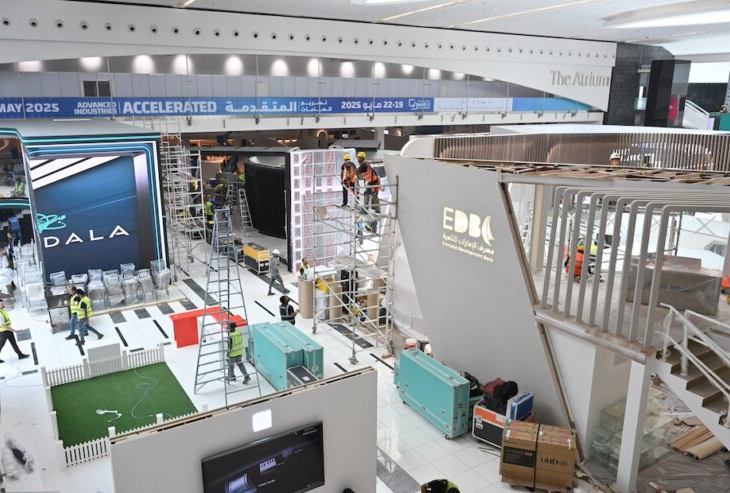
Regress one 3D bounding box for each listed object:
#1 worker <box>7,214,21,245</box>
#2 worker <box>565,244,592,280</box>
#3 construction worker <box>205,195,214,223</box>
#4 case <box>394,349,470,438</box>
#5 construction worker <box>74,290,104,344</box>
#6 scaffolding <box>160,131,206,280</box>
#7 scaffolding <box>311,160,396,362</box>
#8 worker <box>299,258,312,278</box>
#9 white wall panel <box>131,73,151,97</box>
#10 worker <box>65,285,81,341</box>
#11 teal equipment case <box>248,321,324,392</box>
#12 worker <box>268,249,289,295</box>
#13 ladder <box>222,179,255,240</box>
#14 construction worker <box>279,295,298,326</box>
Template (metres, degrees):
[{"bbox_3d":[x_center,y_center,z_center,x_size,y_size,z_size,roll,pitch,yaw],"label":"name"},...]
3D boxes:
[{"bbox_3d":[-16.732,-0.788,28.275,0.550,1.730,0.400,-9,17,-31],"label":"worker"},{"bbox_3d":[5.266,0.404,14.561,0.650,1.000,0.600,-9,17,-31],"label":"worker"},{"bbox_3d":[-9.031,-2.111,34.706,0.520,1.700,0.450,7,16,23],"label":"construction worker"},{"bbox_3d":[1.606,3.434,13.912,0.460,1.370,1.950,-9,17,-30],"label":"case"},{"bbox_3d":[-8.579,2.155,18.487,0.780,1.710,0.480,-10,18,-33],"label":"construction worker"},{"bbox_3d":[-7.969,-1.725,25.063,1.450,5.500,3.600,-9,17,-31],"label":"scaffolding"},{"bbox_3d":[-0.385,0.296,18.021,1.450,5.650,2.600,-9,17,-31],"label":"scaffolding"},{"bbox_3d":[-2.115,1.222,21.569,0.520,1.670,0.420,-8,17,-28],"label":"worker"},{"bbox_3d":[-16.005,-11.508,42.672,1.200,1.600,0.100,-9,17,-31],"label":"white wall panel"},{"bbox_3d":[-8.974,1.995,18.391,0.680,1.710,0.520,-9,17,-31],"label":"worker"},{"bbox_3d":[-2.083,3.038,16.066,0.970,1.320,2.100,-9,17,-31],"label":"teal equipment case"},{"bbox_3d":[-3.341,0.981,22.964,0.750,1.770,0.500,-6,16,-22],"label":"worker"},{"bbox_3d":[-6.970,-2.160,32.783,1.600,2.800,1.000,2,15,5],"label":"ladder"},{"bbox_3d":[-2.357,2.281,18.185,0.500,1.700,0.500,-13,20,-42],"label":"construction worker"}]

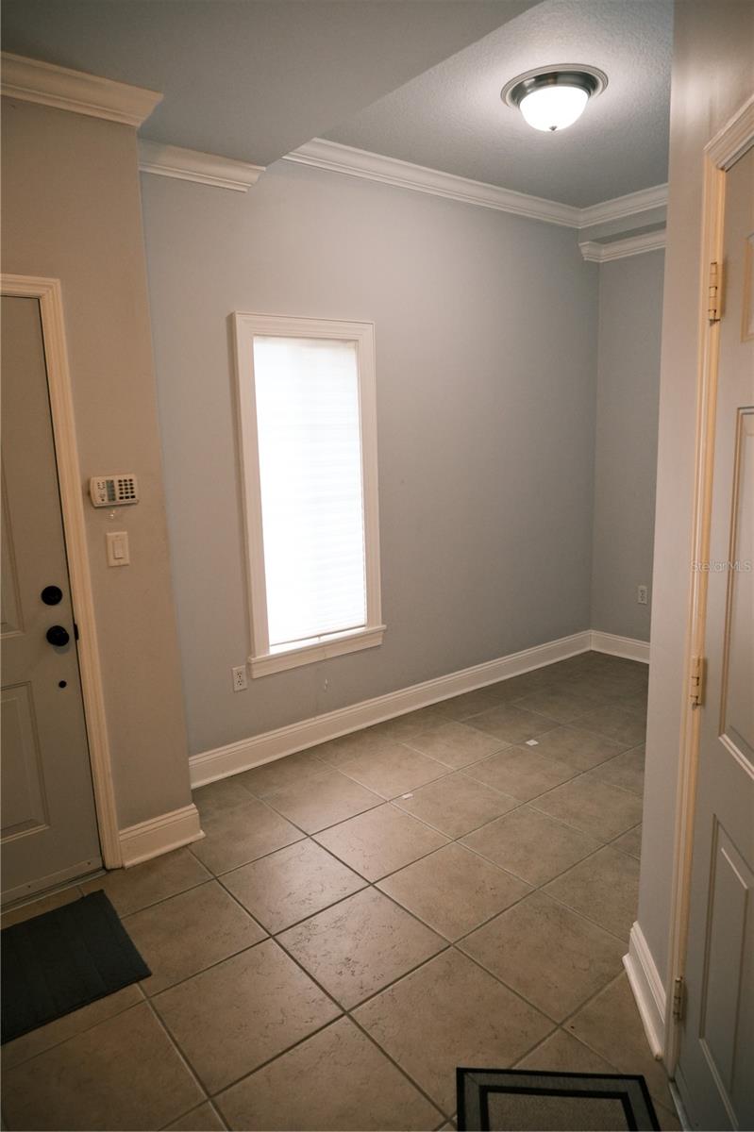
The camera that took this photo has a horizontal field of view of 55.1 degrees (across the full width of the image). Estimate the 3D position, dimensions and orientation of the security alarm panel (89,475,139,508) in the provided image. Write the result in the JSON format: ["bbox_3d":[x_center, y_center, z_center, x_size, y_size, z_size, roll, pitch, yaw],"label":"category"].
[{"bbox_3d":[-0.921,-0.265,2.539,0.153,0.102,0.027,-10,14,-37],"label":"security alarm panel"}]

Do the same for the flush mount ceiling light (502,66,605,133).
[{"bbox_3d":[0.693,-1.790,2.845,0.409,0.147,0.409,-2,11,0],"label":"flush mount ceiling light"}]

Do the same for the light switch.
[{"bbox_3d":[-0.921,-0.059,2.582,0.071,0.118,0.012,-10,14,-37],"label":"light switch"}]

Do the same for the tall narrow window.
[{"bbox_3d":[-0.314,-0.344,3.569,0.826,1.677,0.081,-10,14,-37],"label":"tall narrow window"}]

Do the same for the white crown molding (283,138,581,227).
[{"bbox_3d":[0.420,-1.998,3.820,2.251,0.085,0.083,-10,14,-37],"label":"white crown molding"}]

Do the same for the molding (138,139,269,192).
[{"bbox_3d":[-0.751,-1.625,2.945,0.632,0.087,0.083,-10,14,-37],"label":"molding"}]

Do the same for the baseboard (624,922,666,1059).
[{"bbox_3d":[0.742,1.155,2.009,0.030,0.146,0.354,0,11,7],"label":"baseboard"}]

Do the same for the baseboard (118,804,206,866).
[{"bbox_3d":[-0.834,1.049,2.826,0.328,0.145,0.029,-10,14,-37],"label":"baseboard"}]

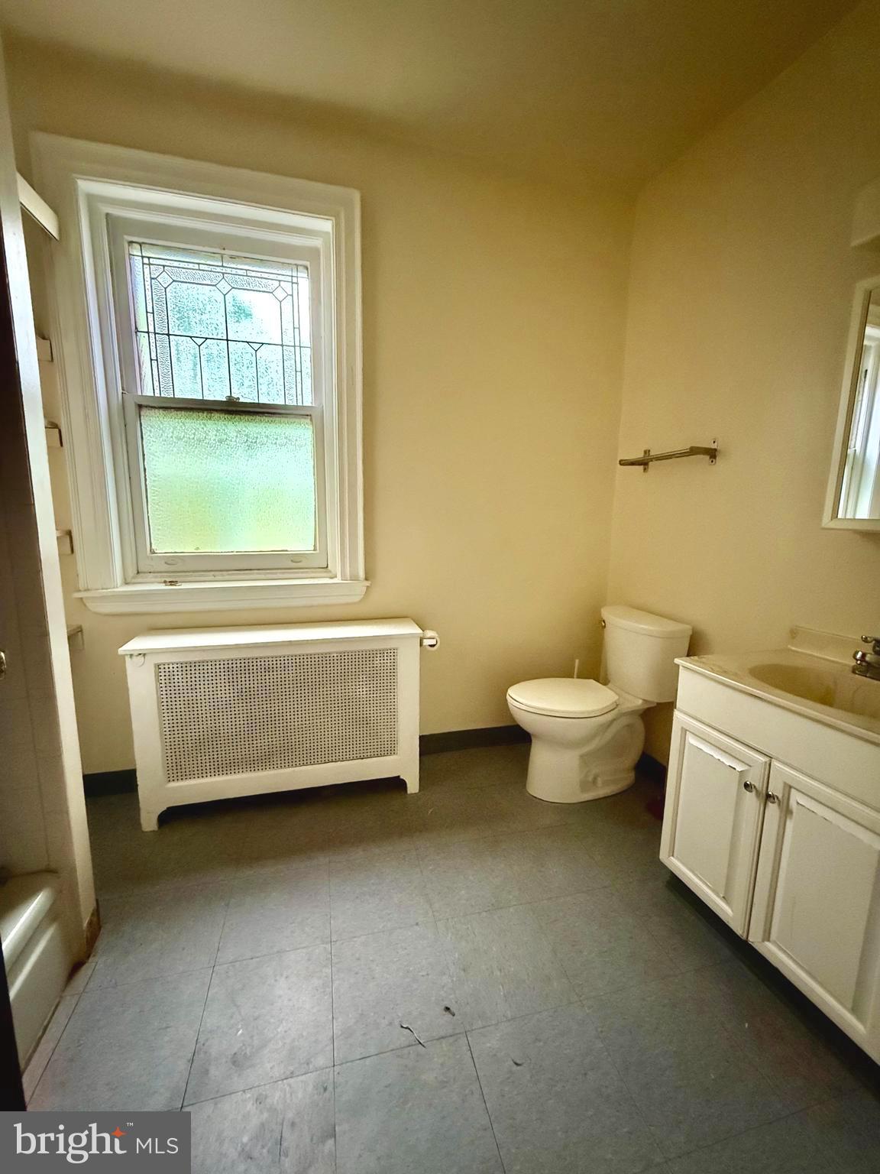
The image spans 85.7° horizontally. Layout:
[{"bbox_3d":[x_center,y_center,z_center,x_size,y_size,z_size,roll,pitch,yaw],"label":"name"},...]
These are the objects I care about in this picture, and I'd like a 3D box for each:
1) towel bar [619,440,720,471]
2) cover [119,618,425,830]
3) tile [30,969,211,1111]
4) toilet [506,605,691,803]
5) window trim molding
[{"bbox_3d":[0.925,-0.537,1.952,0.117,0.096,0.424,-2,10,-14],"label":"towel bar"},{"bbox_3d":[-0.627,0.528,1.969,1.088,0.707,0.283,-2,10,-14],"label":"cover"},{"bbox_3d":[-0.705,1.037,1.075,0.301,0.006,0.310,-2,10,-14],"label":"tile"},{"bbox_3d":[0.620,0.503,2.085,0.670,0.754,0.439,-2,10,-14],"label":"toilet"},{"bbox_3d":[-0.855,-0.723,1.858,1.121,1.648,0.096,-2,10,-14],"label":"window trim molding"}]

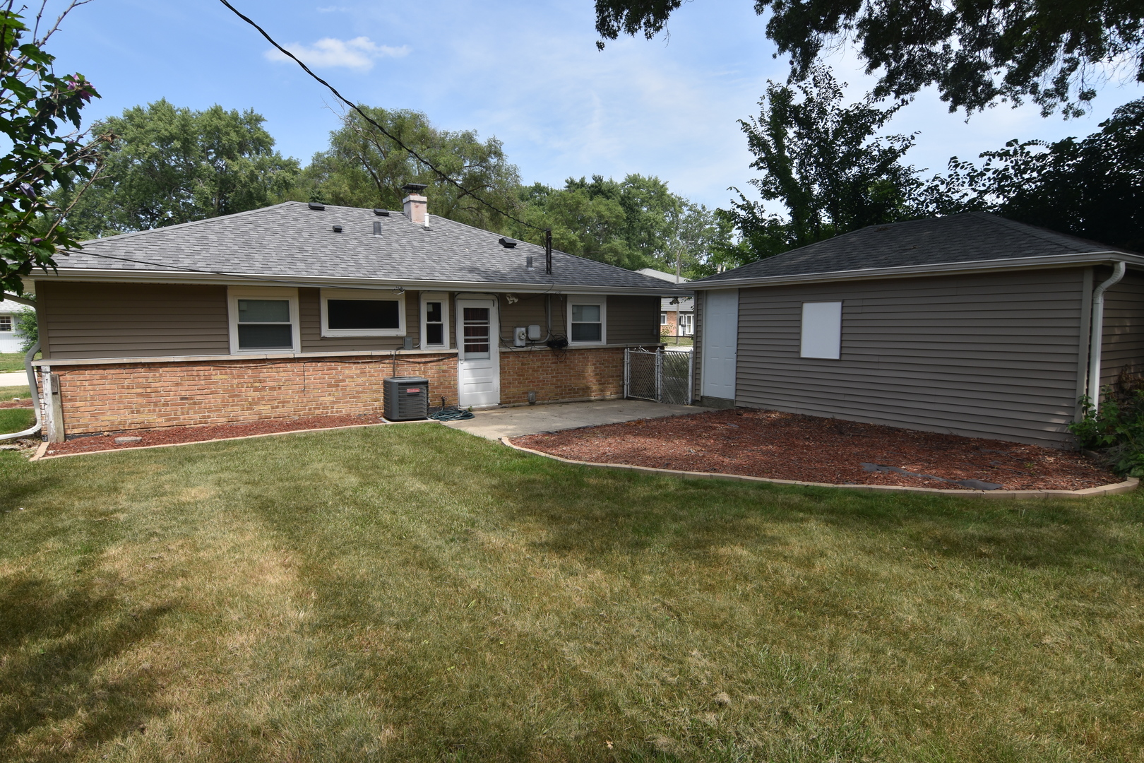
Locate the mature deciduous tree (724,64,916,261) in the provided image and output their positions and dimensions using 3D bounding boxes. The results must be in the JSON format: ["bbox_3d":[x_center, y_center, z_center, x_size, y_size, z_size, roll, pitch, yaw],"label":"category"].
[{"bbox_3d":[7.698,-4.878,18.949,5.800,9.500,5.500,-3,6,-29],"label":"mature deciduous tree"}]

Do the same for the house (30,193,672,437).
[{"bbox_3d":[-4.580,-1.925,14.268,11.800,4.350,8.900,-3,6,-29],"label":"house"}]

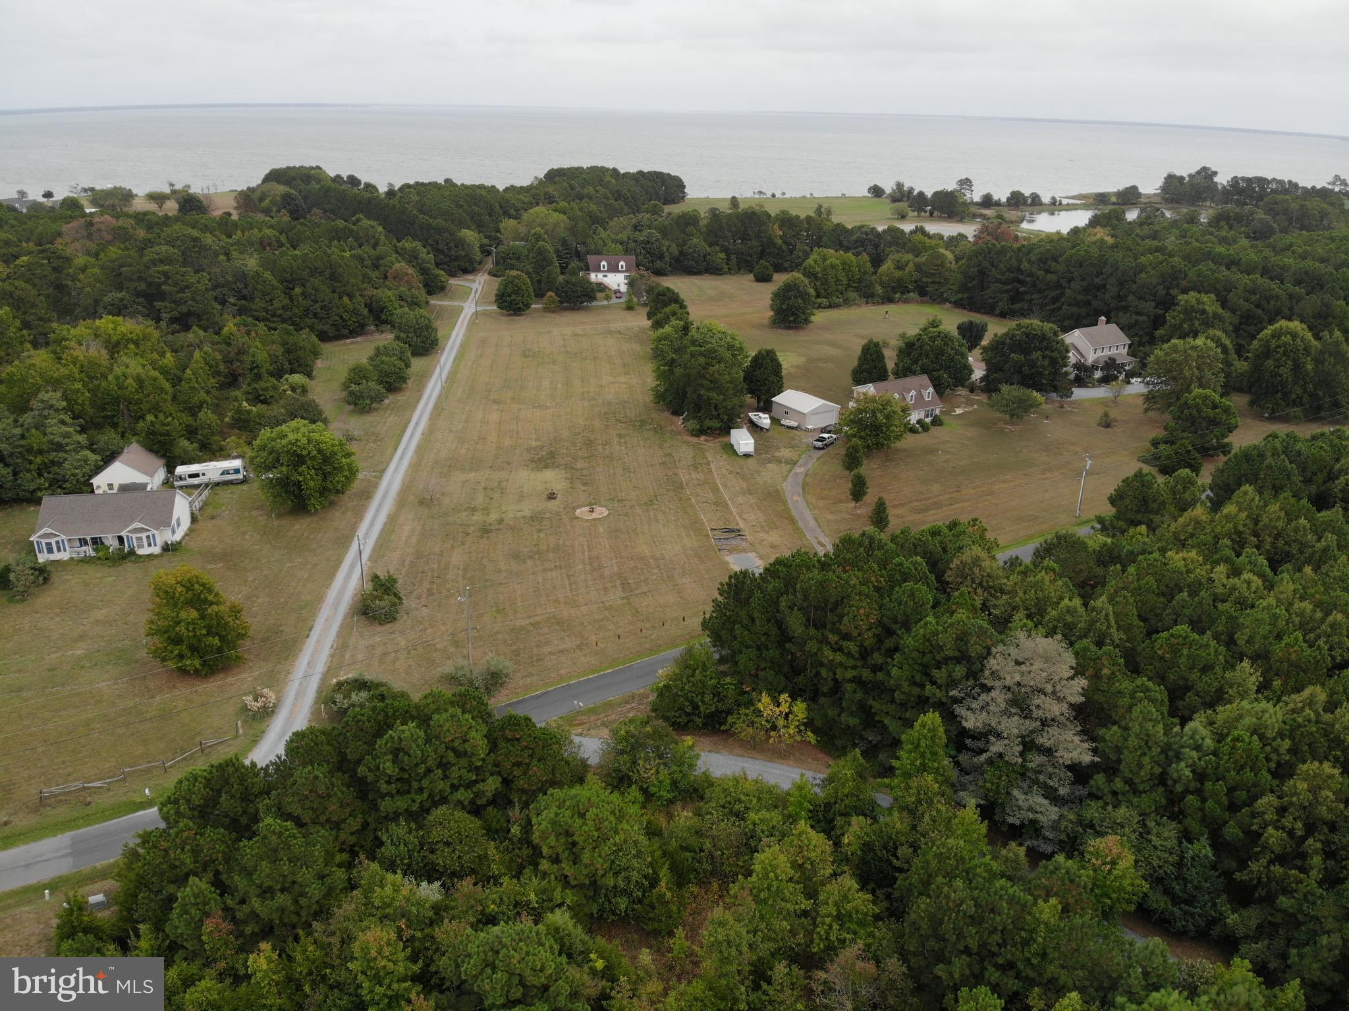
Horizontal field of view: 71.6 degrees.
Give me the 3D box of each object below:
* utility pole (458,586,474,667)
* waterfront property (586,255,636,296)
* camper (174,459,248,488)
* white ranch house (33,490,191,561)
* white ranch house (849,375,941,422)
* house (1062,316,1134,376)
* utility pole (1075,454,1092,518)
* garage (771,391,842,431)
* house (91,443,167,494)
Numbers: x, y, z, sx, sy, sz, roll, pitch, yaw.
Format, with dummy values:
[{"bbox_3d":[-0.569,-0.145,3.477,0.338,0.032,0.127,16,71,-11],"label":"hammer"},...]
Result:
[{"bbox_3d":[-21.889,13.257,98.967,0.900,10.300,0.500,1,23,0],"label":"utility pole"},{"bbox_3d":[-19.387,-72.134,291.487,14.000,10.200,9.200,-2,24,-7],"label":"waterfront property"},{"bbox_3d":[-73.378,-5.106,147.835,9.700,3.000,2.550,-6,24,-16],"label":"camper"},{"bbox_3d":[-75.900,1.941,127.018,16.100,6.600,10.000,-4,24,-11],"label":"white ranch house"},{"bbox_3d":[43.617,-20.606,182.647,14.300,7.500,9.600,-12,27,-28],"label":"white ranch house"},{"bbox_3d":[100.555,-38.225,223.598,14.500,10.300,11.800,-11,26,-26],"label":"house"},{"bbox_3d":[61.442,-2.917,140.229,0.700,10.200,0.500,1,23,0],"label":"utility pole"},{"bbox_3d":[25.688,-19.128,183.011,8.900,4.700,10.300,-14,28,-31],"label":"garage"},{"bbox_3d":[-84.873,-5.596,145.751,8.400,5.600,8.400,-4,24,-11],"label":"house"}]

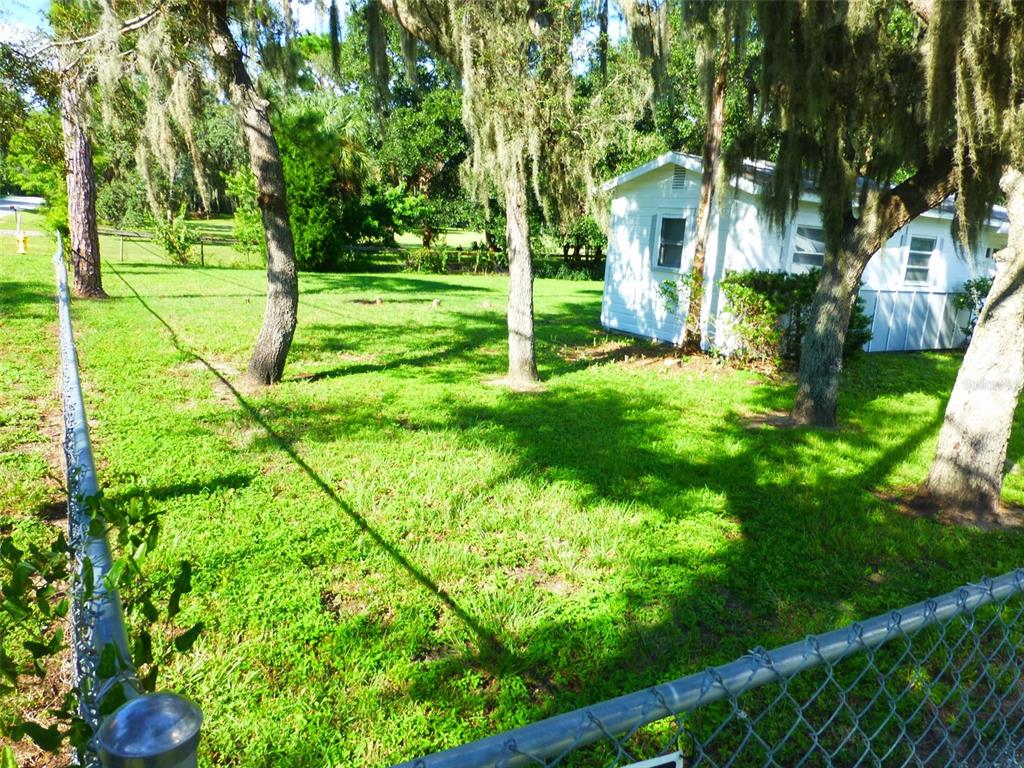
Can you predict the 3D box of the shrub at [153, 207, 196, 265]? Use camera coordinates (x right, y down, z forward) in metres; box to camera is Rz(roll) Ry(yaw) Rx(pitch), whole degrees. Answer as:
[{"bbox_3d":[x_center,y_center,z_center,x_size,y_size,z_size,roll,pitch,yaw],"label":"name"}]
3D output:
[{"bbox_3d":[-12.483,-5.482,26.300,1.550,2.100,1.400,-3,14,-29],"label":"shrub"}]

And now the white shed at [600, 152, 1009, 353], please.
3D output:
[{"bbox_3d":[6.715,-2.747,15.559,9.126,3.478,4.255,-3,14,-29],"label":"white shed"}]

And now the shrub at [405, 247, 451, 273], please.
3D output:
[{"bbox_3d":[-3.689,-5.414,31.000,1.750,1.050,0.900,-3,14,-29],"label":"shrub"}]

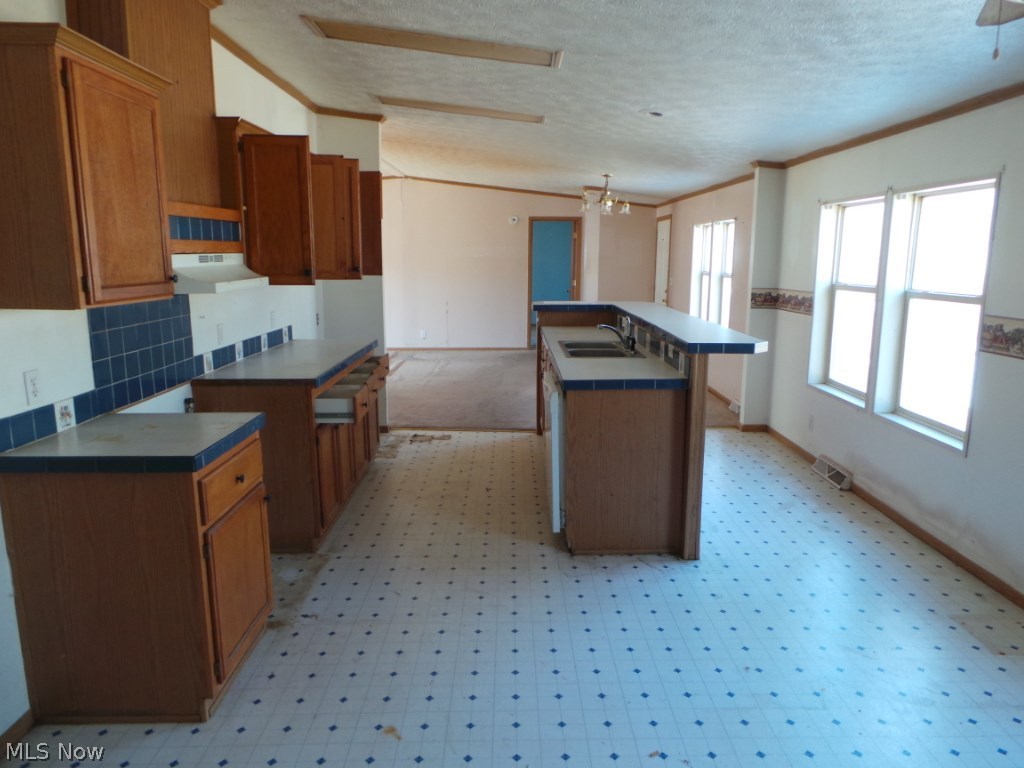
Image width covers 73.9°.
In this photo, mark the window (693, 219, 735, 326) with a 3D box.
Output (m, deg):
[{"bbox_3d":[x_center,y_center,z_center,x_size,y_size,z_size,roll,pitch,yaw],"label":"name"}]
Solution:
[{"bbox_3d":[2.294,-1.166,7.776,0.083,1.348,1.545,0,11,0],"label":"window"}]

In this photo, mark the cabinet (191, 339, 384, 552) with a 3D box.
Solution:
[{"bbox_3d":[-1.292,0.272,4.378,0.624,0.929,1.780,0,11,0],"label":"cabinet"}]

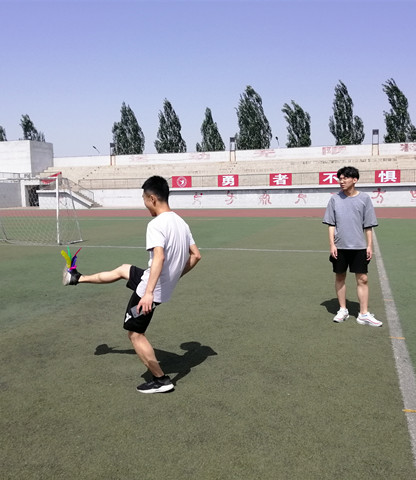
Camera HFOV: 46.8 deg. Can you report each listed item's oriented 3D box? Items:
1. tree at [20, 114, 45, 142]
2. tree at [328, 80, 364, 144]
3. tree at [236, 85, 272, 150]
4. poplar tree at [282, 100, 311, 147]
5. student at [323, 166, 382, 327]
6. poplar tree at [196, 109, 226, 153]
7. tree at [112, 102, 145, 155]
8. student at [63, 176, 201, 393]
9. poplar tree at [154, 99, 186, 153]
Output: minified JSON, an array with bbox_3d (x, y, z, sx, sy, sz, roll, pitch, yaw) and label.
[{"bbox_3d":[-25.901,-11.848,72.086,4.600,13.522,4.600,1,6,18],"label":"tree"},{"bbox_3d":[14.793,-10.506,51.101,3.606,12.534,3.606,1,6,18],"label":"tree"},{"bbox_3d":[6.023,-12.128,61.762,4.900,15.054,4.900,1,6,18],"label":"tree"},{"bbox_3d":[11.111,-10.902,60.246,4.100,12.745,4.100,1,6,18],"label":"poplar tree"},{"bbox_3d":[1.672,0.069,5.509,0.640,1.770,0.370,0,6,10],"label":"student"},{"bbox_3d":[0.343,-9.812,55.811,3.629,10.657,3.629,1,6,18],"label":"poplar tree"},{"bbox_3d":[-10.859,-11.963,67.223,4.800,14.209,4.800,1,6,18],"label":"tree"},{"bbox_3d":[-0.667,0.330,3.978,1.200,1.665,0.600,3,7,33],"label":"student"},{"bbox_3d":[-4.381,-10.621,57.233,4.076,12.129,4.076,1,6,18],"label":"poplar tree"}]

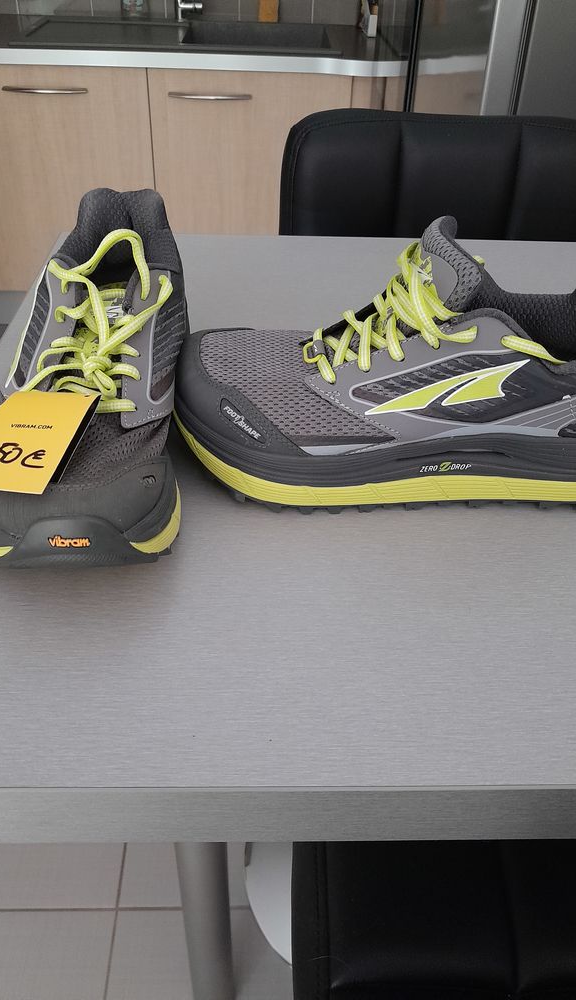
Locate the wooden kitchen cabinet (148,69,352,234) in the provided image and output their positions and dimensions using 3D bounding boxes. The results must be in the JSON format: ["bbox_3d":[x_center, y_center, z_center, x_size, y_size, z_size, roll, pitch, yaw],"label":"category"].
[{"bbox_3d":[-0.128,-1.151,2.704,0.598,0.700,0.570,1,38,-2],"label":"wooden kitchen cabinet"}]

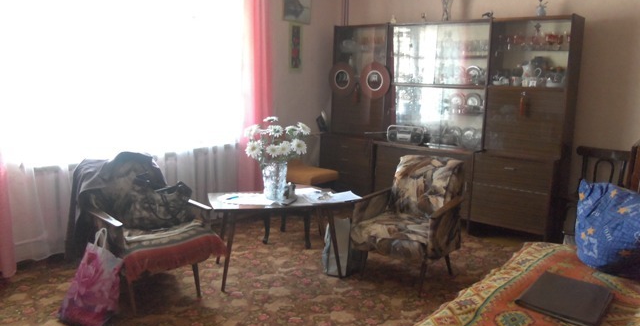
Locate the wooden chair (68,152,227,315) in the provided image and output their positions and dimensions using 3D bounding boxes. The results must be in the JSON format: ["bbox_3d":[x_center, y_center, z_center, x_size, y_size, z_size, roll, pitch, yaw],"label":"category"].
[{"bbox_3d":[-1.119,0.427,3.431,0.628,0.796,0.788,-9,14,-40],"label":"wooden chair"}]

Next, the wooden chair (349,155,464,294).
[{"bbox_3d":[0.668,0.408,3.671,0.606,0.781,0.642,9,14,38],"label":"wooden chair"}]

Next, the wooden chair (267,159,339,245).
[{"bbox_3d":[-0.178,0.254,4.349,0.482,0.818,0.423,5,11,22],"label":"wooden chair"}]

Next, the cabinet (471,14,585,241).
[{"bbox_3d":[1.761,-0.278,4.446,0.675,1.869,0.511,9,14,39],"label":"cabinet"}]

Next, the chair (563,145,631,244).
[{"bbox_3d":[2.178,0.321,4.128,0.409,0.818,0.438,9,14,39],"label":"chair"}]

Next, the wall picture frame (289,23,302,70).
[{"bbox_3d":[-0.239,-1.179,5.298,0.020,0.445,0.197,9,14,39],"label":"wall picture frame"}]

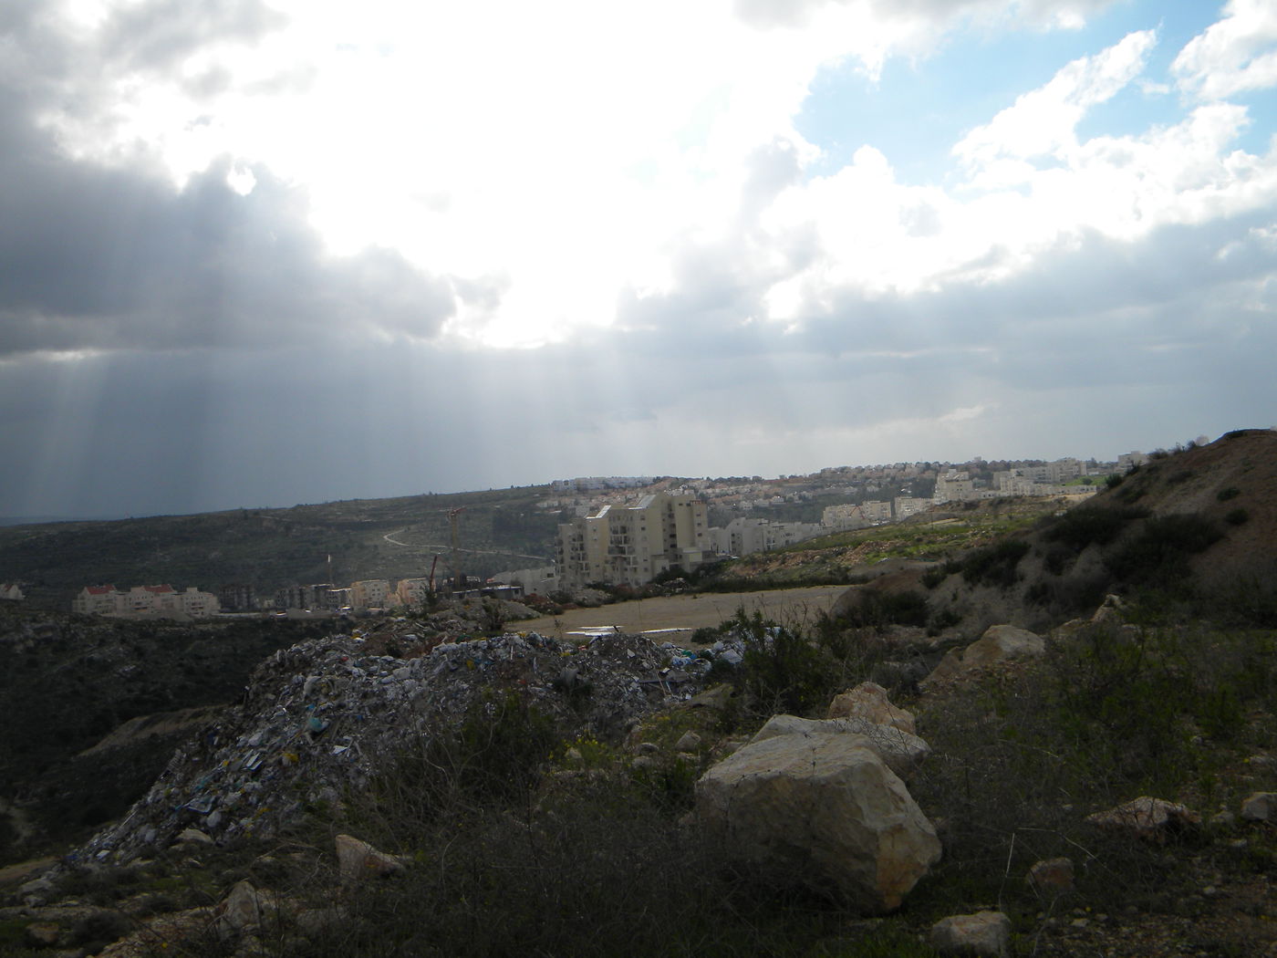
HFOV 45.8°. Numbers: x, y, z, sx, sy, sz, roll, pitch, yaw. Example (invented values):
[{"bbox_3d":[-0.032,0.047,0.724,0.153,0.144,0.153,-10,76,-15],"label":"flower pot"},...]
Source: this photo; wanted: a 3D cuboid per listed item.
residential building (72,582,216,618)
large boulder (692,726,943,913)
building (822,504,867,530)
[{"bbox_3d":[-297.838,73.328,915.000,82.000,17.500,18.000,-3,0,-9],"label":"residential building"},{"bbox_3d":[0.805,1.545,6.800,1.080,0.680,0.850,-3,0,0],"label":"large boulder"},{"bbox_3d":[122.584,23.448,900.000,25.000,16.500,15.000,-3,0,12],"label":"building"}]

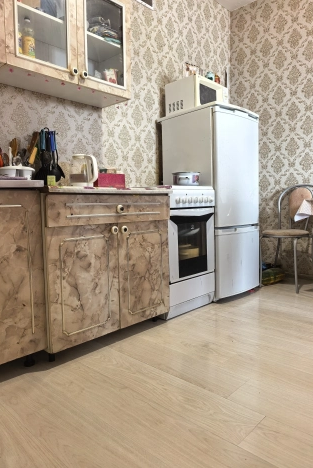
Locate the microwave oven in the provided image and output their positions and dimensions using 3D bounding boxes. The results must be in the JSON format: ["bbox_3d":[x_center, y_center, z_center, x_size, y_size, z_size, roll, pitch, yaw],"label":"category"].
[{"bbox_3d":[0.344,-1.100,2.741,0.460,0.270,0.330,-6,7,-45],"label":"microwave oven"}]

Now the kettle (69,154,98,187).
[{"bbox_3d":[-0.427,-0.366,1.913,0.185,0.205,0.140,2,6,30],"label":"kettle"}]

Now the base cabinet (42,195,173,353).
[{"bbox_3d":[-0.394,0.148,1.944,0.800,0.800,0.570,-6,7,-45],"label":"base cabinet"}]

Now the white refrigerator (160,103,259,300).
[{"bbox_3d":[0.451,-0.240,2.771,0.600,1.455,0.630,-6,7,-43],"label":"white refrigerator"}]

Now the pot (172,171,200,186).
[{"bbox_3d":[0.217,-0.398,2.426,0.205,0.125,0.240,0,5,9],"label":"pot"}]

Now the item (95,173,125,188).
[{"bbox_3d":[-0.278,-0.318,1.965,0.160,0.100,0.080,-4,5,-27],"label":"item"}]

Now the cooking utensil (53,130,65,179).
[{"bbox_3d":[-0.571,-0.465,1.917,0.055,0.285,0.070,0,5,17],"label":"cooking utensil"}]

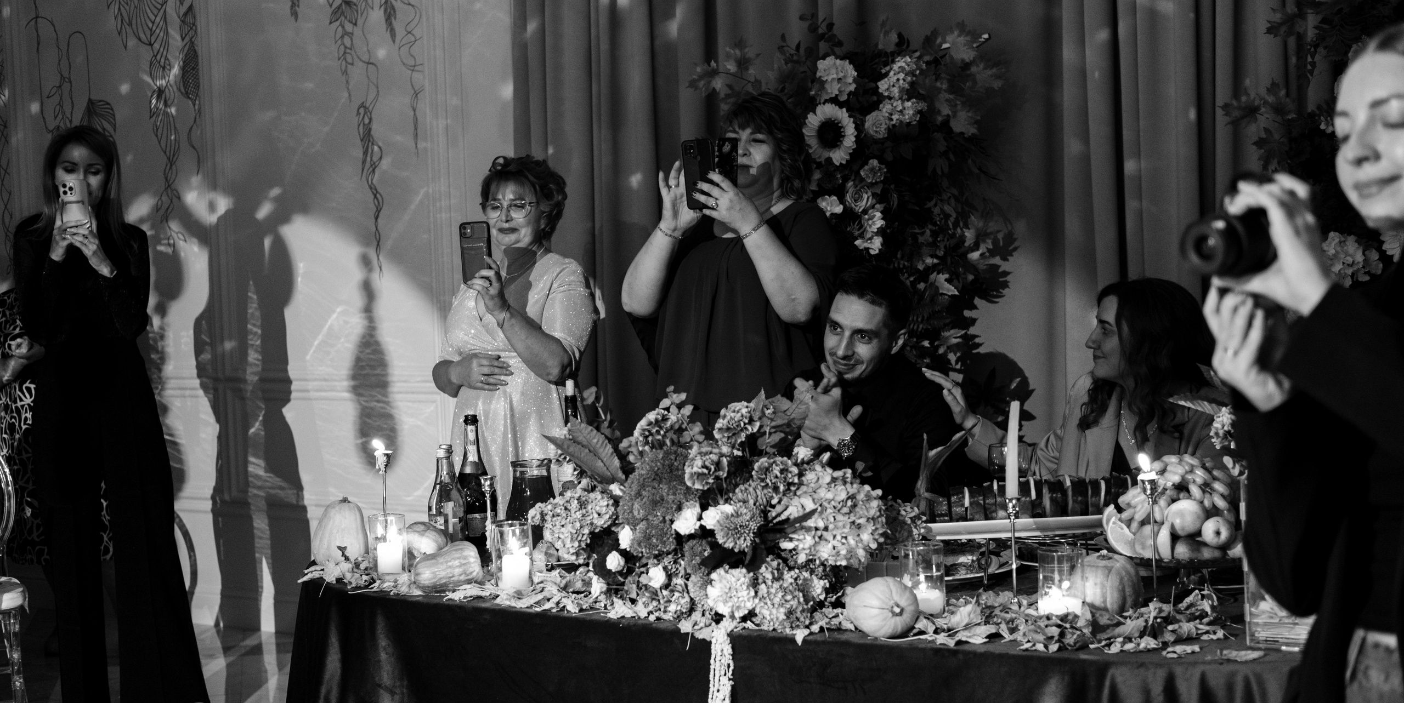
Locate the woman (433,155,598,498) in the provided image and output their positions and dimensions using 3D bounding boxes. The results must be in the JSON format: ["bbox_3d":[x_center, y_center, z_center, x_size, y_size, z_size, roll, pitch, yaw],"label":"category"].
[{"bbox_3d":[-0.486,0.291,5.402,0.460,1.590,0.450,1,5,29],"label":"woman"}]

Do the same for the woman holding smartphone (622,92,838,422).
[{"bbox_3d":[0.100,0.228,5.157,0.560,1.725,0.500,1,5,27],"label":"woman holding smartphone"}]

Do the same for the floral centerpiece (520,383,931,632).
[{"bbox_3d":[0.030,0.270,3.705,0.720,0.425,0.430,1,5,28],"label":"floral centerpiece"}]

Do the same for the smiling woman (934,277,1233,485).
[{"bbox_3d":[0.857,0.492,4.478,0.680,1.270,0.750,1,5,27],"label":"smiling woman"}]

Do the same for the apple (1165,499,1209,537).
[{"bbox_3d":[0.853,0.293,3.639,0.073,0.069,0.073,1,5,28],"label":"apple"}]

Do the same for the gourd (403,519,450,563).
[{"bbox_3d":[-0.562,0.389,4.196,0.105,0.088,0.105,0,5,17],"label":"gourd"}]

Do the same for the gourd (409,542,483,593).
[{"bbox_3d":[-0.491,0.405,3.976,0.145,0.090,0.090,-4,6,-30],"label":"gourd"}]

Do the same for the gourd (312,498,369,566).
[{"bbox_3d":[-0.740,0.368,4.244,0.113,0.142,0.113,-2,5,0],"label":"gourd"}]

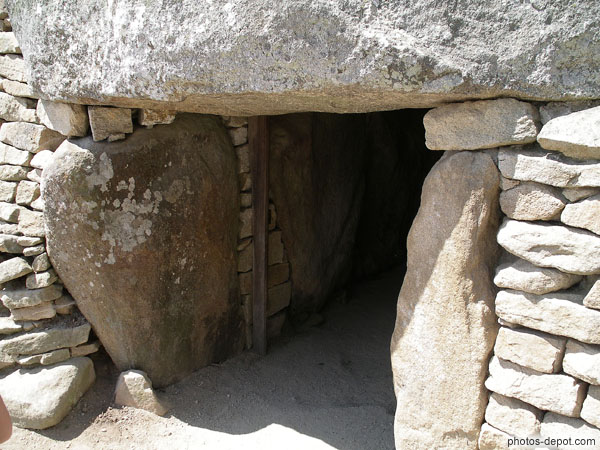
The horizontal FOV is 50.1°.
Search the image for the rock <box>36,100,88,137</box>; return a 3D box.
[{"bbox_3d":[-1.092,-0.486,2.930,0.213,0.159,0.240,-6,11,-30],"label":"rock"}]

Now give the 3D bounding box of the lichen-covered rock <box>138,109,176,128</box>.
[{"bbox_3d":[-0.712,-0.528,3.176,0.179,0.097,0.170,-4,11,-25],"label":"lichen-covered rock"}]

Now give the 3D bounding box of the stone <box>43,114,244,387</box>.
[{"bbox_3d":[-0.799,0.105,3.488,0.420,1.392,1.090,9,13,43],"label":"stone"}]

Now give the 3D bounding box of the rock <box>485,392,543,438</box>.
[{"bbox_3d":[0.906,0.762,2.666,0.234,0.161,0.230,7,12,34],"label":"rock"}]

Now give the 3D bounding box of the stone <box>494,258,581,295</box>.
[{"bbox_3d":[0.972,0.188,2.589,0.329,0.120,0.260,6,12,32],"label":"stone"}]

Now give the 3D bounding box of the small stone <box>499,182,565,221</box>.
[{"bbox_3d":[0.937,-0.102,2.559,0.250,0.144,0.220,6,12,32],"label":"small stone"}]

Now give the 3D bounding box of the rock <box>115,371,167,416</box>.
[{"bbox_3d":[-0.795,0.846,3.229,0.257,0.180,0.200,-2,10,-10],"label":"rock"}]

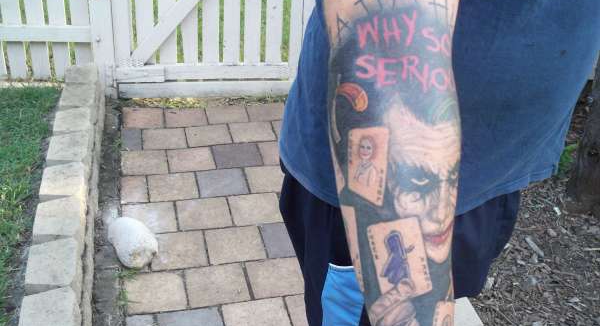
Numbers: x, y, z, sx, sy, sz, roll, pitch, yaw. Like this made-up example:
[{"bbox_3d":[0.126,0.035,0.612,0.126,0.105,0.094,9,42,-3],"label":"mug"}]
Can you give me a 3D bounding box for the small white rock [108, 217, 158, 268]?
[{"bbox_3d":[-0.553,0.262,2.118,0.140,0.105,0.235,-15,34,-30],"label":"small white rock"}]

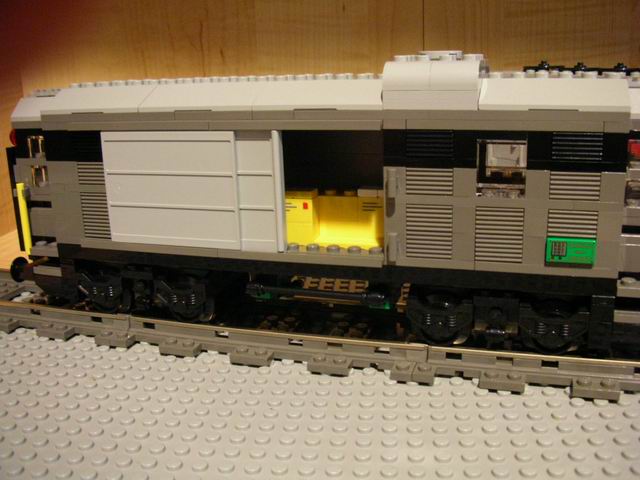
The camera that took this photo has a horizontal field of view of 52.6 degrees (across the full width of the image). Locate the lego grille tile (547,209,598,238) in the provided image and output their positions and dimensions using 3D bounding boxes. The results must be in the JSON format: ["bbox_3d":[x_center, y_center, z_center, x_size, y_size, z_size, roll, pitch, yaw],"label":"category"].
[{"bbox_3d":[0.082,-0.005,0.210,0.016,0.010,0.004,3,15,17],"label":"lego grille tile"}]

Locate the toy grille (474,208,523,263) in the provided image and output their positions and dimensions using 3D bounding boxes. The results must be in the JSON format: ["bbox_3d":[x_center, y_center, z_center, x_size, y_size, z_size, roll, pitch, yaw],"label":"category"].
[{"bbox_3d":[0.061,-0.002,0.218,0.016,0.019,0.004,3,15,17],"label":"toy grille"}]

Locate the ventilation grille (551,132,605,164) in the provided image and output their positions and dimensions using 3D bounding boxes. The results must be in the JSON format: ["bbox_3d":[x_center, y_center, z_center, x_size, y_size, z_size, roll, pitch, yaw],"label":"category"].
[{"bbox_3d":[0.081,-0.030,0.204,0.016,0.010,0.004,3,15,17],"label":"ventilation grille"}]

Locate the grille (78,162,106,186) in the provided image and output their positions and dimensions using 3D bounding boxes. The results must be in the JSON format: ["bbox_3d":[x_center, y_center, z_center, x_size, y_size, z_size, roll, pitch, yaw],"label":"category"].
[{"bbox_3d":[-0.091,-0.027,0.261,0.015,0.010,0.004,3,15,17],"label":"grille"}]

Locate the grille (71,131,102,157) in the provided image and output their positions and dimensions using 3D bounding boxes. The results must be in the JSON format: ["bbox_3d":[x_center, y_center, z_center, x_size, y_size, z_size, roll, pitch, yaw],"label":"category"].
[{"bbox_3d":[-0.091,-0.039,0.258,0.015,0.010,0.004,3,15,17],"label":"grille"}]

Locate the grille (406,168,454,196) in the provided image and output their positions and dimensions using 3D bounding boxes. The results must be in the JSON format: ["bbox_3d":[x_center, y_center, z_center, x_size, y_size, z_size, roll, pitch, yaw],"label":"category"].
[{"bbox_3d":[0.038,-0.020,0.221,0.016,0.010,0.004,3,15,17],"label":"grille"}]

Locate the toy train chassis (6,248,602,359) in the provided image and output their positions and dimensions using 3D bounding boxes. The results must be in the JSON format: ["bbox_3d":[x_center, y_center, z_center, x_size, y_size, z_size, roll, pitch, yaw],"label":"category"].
[{"bbox_3d":[-0.005,0.016,0.273,0.242,0.034,0.058,3,15,17],"label":"toy train chassis"}]

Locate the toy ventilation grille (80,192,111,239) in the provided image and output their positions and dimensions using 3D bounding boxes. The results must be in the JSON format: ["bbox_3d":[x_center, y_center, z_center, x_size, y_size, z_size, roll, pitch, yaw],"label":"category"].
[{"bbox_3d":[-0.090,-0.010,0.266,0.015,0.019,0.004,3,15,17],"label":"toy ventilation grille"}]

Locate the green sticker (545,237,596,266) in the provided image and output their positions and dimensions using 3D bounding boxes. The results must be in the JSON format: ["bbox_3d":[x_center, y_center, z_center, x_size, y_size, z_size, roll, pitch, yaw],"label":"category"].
[{"bbox_3d":[0.081,0.004,0.209,0.016,0.008,0.003,3,15,17],"label":"green sticker"}]

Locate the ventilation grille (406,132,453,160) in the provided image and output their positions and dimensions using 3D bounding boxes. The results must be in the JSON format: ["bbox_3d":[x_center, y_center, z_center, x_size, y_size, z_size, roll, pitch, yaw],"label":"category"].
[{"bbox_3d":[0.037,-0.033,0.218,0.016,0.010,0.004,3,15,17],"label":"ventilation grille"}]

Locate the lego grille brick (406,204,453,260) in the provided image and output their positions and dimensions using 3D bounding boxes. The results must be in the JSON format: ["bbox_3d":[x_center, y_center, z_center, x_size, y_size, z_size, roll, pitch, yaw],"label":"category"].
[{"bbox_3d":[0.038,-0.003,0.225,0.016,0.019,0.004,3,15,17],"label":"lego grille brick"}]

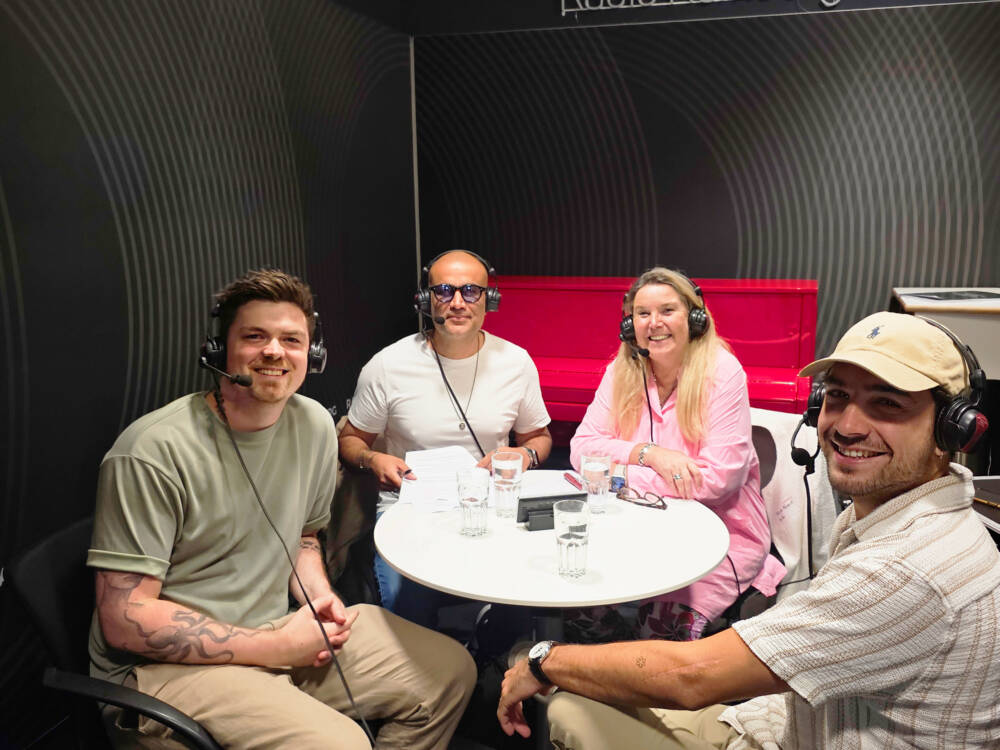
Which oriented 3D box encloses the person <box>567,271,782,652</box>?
[{"bbox_3d":[0.453,0.370,1.757,0.560,1.300,0.720,4,10,26],"label":"person"}]

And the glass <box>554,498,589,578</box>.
[{"bbox_3d":[0.131,0.298,1.205,0.069,0.127,0.069,-1,9,0],"label":"glass"}]

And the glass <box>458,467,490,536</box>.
[{"bbox_3d":[-0.055,0.269,1.401,0.069,0.127,0.069,-1,9,0],"label":"glass"}]

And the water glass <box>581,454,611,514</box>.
[{"bbox_3d":[0.221,0.248,1.512,0.069,0.127,0.069,-1,9,0],"label":"water glass"}]

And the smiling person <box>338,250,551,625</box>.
[{"bbox_3d":[-0.143,0.349,1.776,0.570,1.330,0.730,-1,9,-3],"label":"smiling person"}]

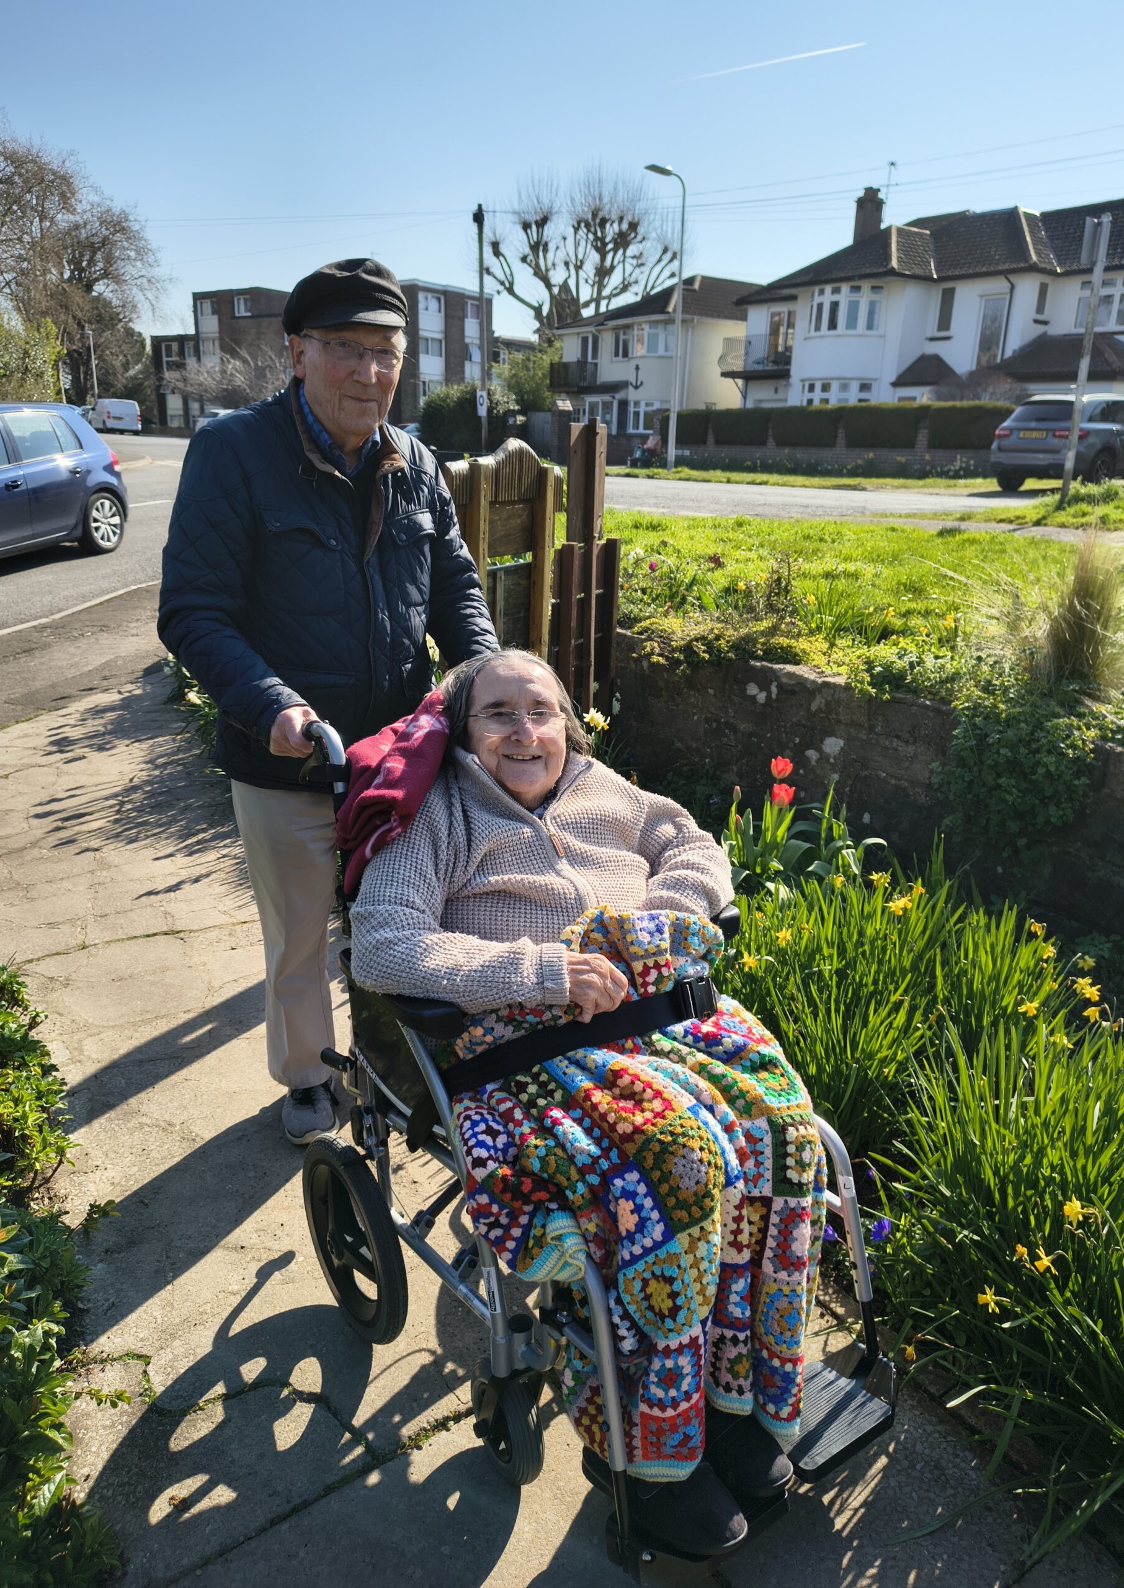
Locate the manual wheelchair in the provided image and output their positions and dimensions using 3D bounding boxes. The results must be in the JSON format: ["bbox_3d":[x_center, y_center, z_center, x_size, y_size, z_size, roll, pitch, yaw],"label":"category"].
[{"bbox_3d":[0.013,0.433,1.645,0.580,0.940,0.950,-12,23,-34],"label":"manual wheelchair"}]

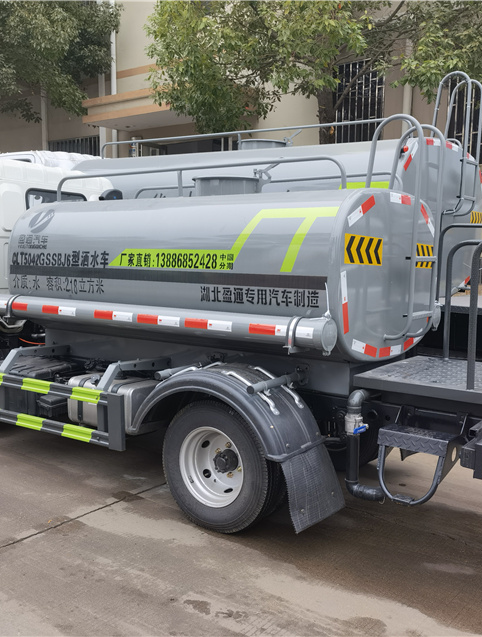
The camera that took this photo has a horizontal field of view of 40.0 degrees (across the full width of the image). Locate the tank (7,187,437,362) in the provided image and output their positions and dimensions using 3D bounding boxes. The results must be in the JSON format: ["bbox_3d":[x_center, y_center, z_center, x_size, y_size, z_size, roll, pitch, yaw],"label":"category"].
[{"bbox_3d":[-0.131,-0.319,4.299,2.468,0.908,1.469,5,6,35],"label":"tank"}]

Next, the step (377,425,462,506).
[{"bbox_3d":[0.804,0.664,2.976,0.326,0.326,0.173,5,6,35],"label":"step"}]

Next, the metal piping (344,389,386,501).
[{"bbox_3d":[0.609,0.609,3.206,0.214,0.541,0.133,5,6,35],"label":"metal piping"}]

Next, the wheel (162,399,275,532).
[{"bbox_3d":[-0.092,0.756,3.455,0.685,0.685,0.194,5,6,35],"label":"wheel"}]

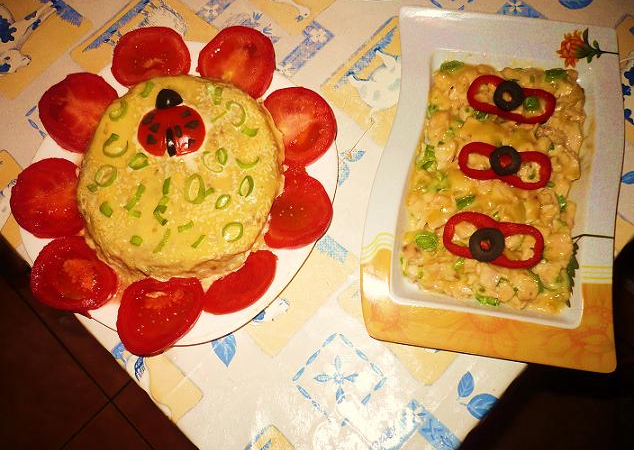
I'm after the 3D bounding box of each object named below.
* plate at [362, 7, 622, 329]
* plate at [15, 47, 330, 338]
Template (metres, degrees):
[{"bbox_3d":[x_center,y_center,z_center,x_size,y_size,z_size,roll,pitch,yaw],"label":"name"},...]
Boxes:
[{"bbox_3d":[0.135,-0.035,0.491,0.183,0.030,0.272,6,73,6],"label":"plate"},{"bbox_3d":[-0.109,-0.030,0.512,0.250,0.026,0.250,-1,73,4],"label":"plate"}]

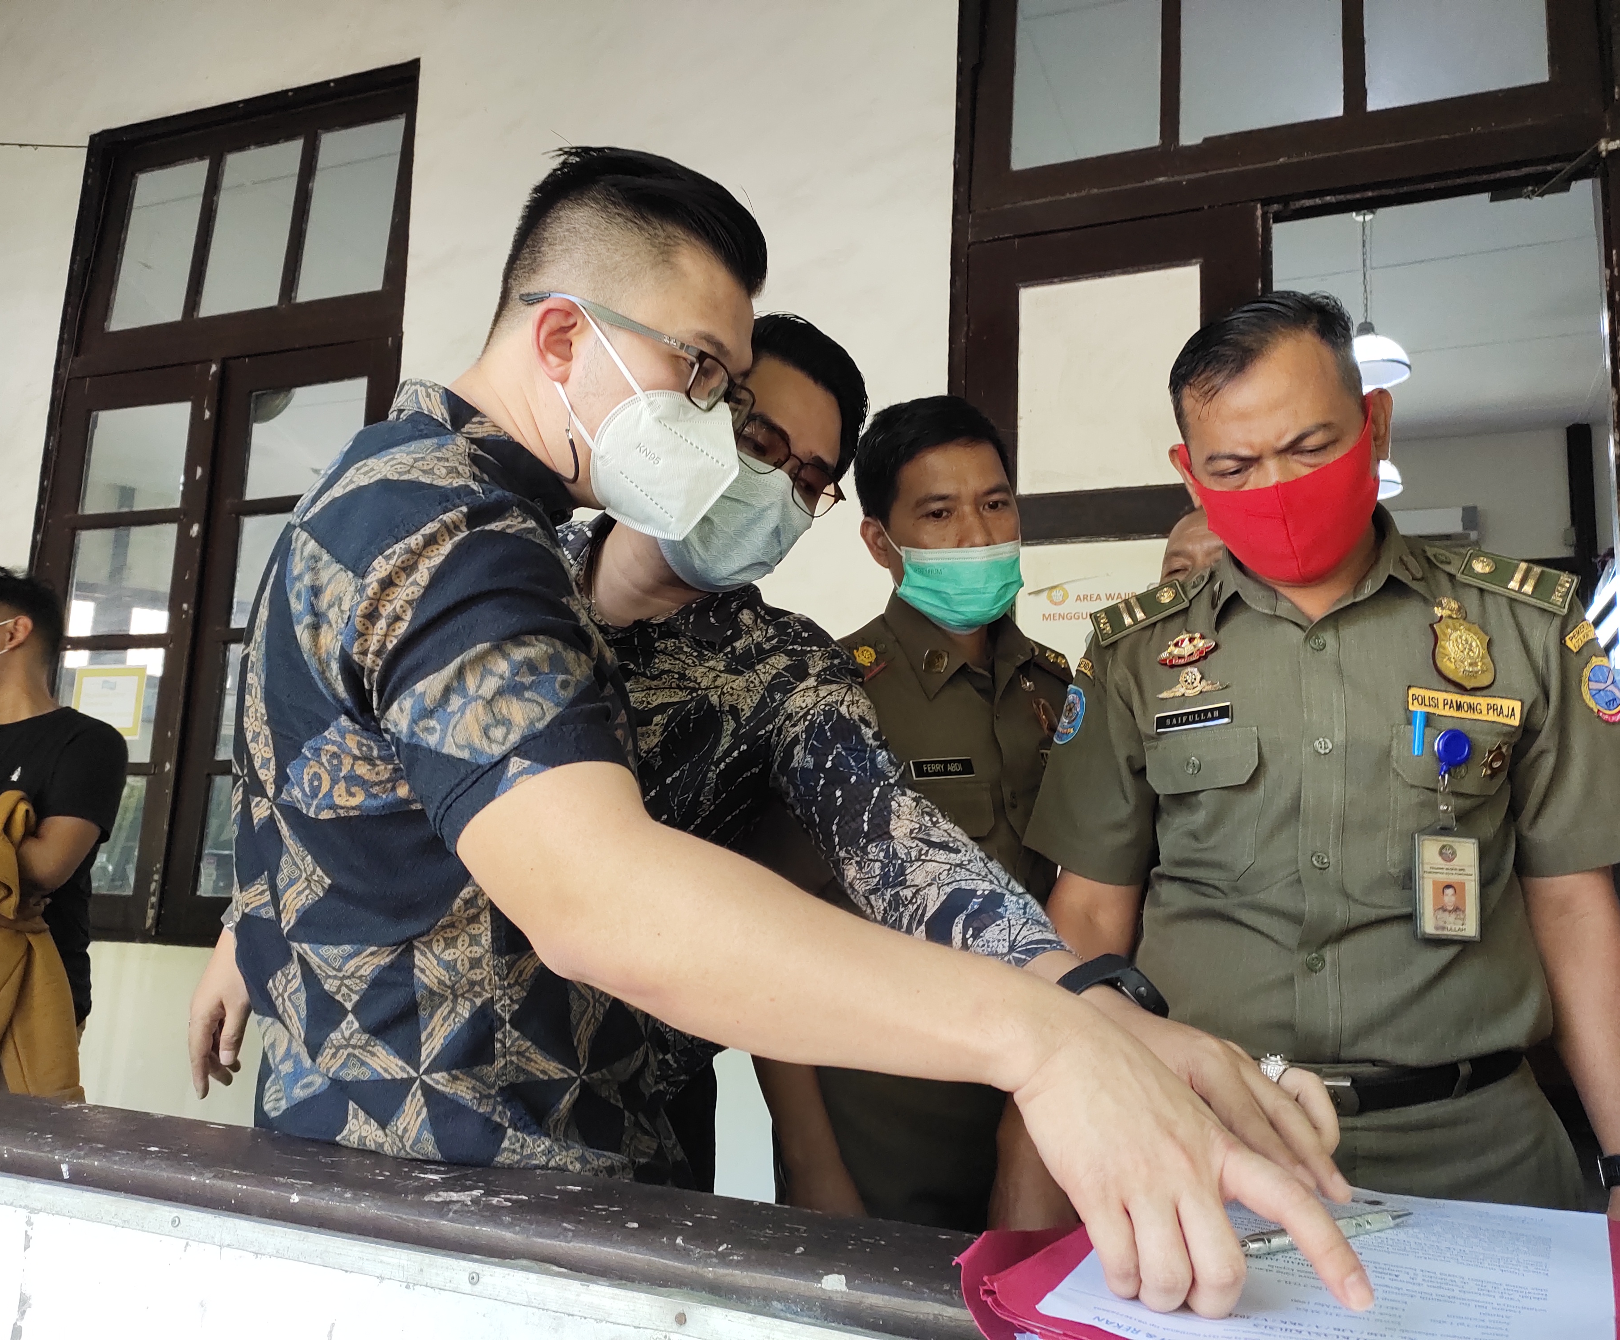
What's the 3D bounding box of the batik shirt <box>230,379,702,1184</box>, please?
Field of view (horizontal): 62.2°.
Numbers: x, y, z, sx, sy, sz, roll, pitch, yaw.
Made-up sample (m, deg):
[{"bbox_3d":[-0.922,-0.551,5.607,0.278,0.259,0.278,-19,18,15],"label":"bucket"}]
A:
[{"bbox_3d":[-0.265,0.098,1.050,0.370,0.670,0.460,3,-9,-4],"label":"batik shirt"}]

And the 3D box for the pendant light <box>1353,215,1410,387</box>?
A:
[{"bbox_3d":[2.406,-1.591,5.800,0.385,0.795,0.385,2,-9,0],"label":"pendant light"}]

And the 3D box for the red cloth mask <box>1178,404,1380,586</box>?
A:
[{"bbox_3d":[0.384,-0.143,1.090,0.148,0.122,0.108,-15,18,20],"label":"red cloth mask"}]

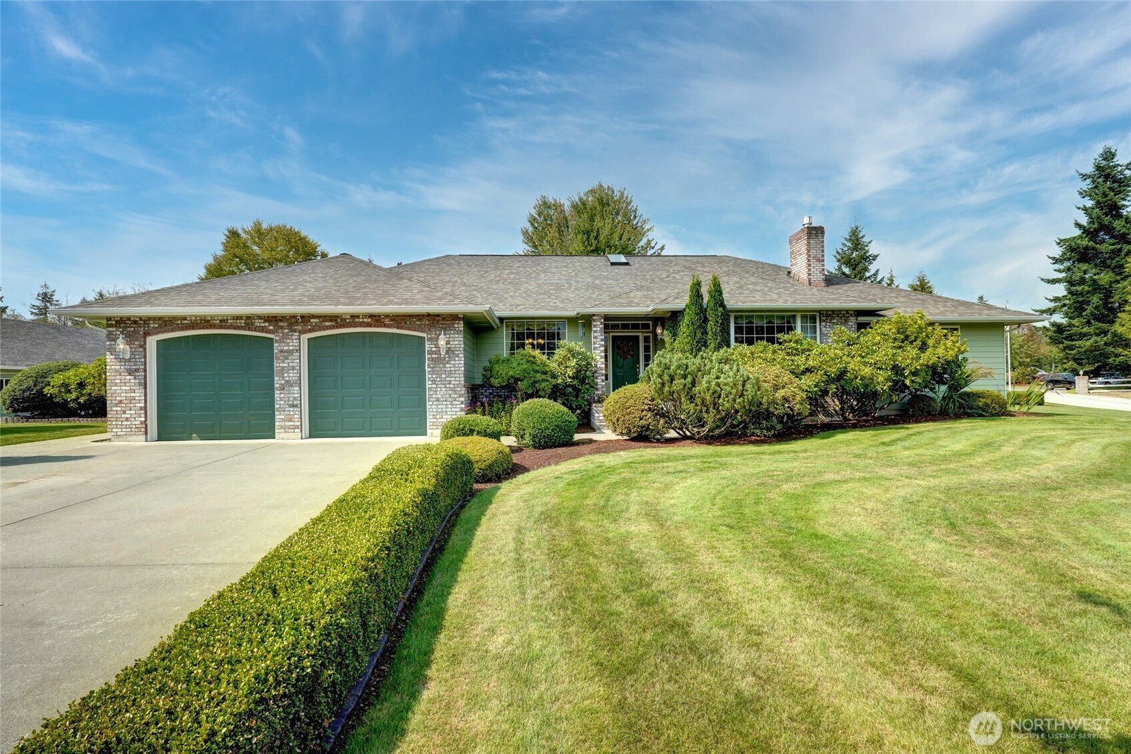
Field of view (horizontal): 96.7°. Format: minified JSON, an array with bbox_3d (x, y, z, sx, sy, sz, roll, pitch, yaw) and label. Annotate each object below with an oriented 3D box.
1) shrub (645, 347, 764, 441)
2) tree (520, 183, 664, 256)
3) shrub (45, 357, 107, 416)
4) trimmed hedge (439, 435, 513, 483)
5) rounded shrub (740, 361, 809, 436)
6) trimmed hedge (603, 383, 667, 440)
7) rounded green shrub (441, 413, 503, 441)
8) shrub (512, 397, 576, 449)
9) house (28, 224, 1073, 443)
[{"bbox_3d":[2.829,0.335,10.091,2.332,1.772,2.000,-1,-1,-3],"label":"shrub"},{"bbox_3d":[1.940,-5.842,33.927,10.281,14.629,10.400,-1,-1,-3],"label":"tree"},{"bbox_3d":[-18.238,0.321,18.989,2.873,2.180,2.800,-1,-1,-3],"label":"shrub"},{"bbox_3d":[-1.127,0.995,6.397,0.904,0.504,0.920,-1,-1,-3],"label":"trimmed hedge"},{"bbox_3d":[4.515,0.457,10.893,1.559,1.489,1.500,-1,-1,-3],"label":"rounded shrub"},{"bbox_3d":[1.447,0.677,10.344,1.351,1.136,1.300,-1,-1,-3],"label":"trimmed hedge"},{"bbox_3d":[-1.702,0.982,9.197,1.110,0.605,1.100,-1,-1,-3],"label":"rounded green shrub"},{"bbox_3d":[-0.391,0.827,9.246,1.211,0.873,1.200,-1,-1,-3],"label":"shrub"},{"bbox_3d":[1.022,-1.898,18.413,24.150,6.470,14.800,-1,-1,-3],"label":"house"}]

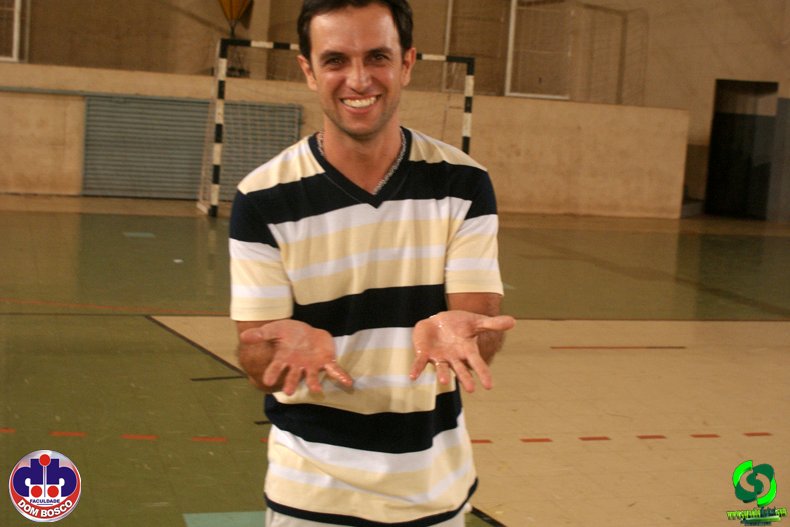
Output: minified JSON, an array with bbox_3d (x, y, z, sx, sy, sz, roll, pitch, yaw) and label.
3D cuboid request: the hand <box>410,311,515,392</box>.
[{"bbox_3d":[0.091,0.119,1.540,0.138,0.062,0.165,-7,30,1],"label":"hand"}]

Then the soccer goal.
[{"bbox_3d":[-0.743,-1.639,14.373,3.160,2.080,1.100,1,9,-16],"label":"soccer goal"}]

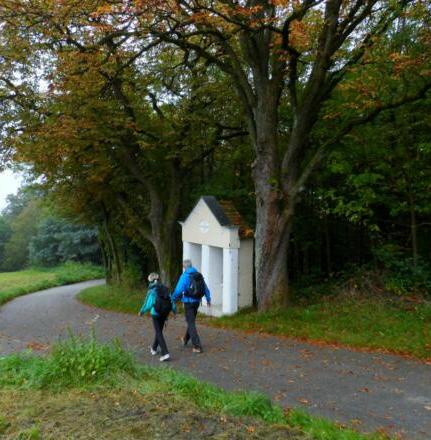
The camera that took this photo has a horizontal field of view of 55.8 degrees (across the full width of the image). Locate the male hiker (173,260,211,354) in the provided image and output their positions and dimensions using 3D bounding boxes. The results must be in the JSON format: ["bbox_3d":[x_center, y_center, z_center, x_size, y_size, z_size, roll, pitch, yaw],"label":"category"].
[{"bbox_3d":[-0.457,1.623,7.751,0.620,1.741,0.680,-3,5,-43],"label":"male hiker"}]

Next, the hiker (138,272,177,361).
[{"bbox_3d":[-1.061,1.780,7.511,0.580,1.601,0.640,-3,5,-45],"label":"hiker"}]

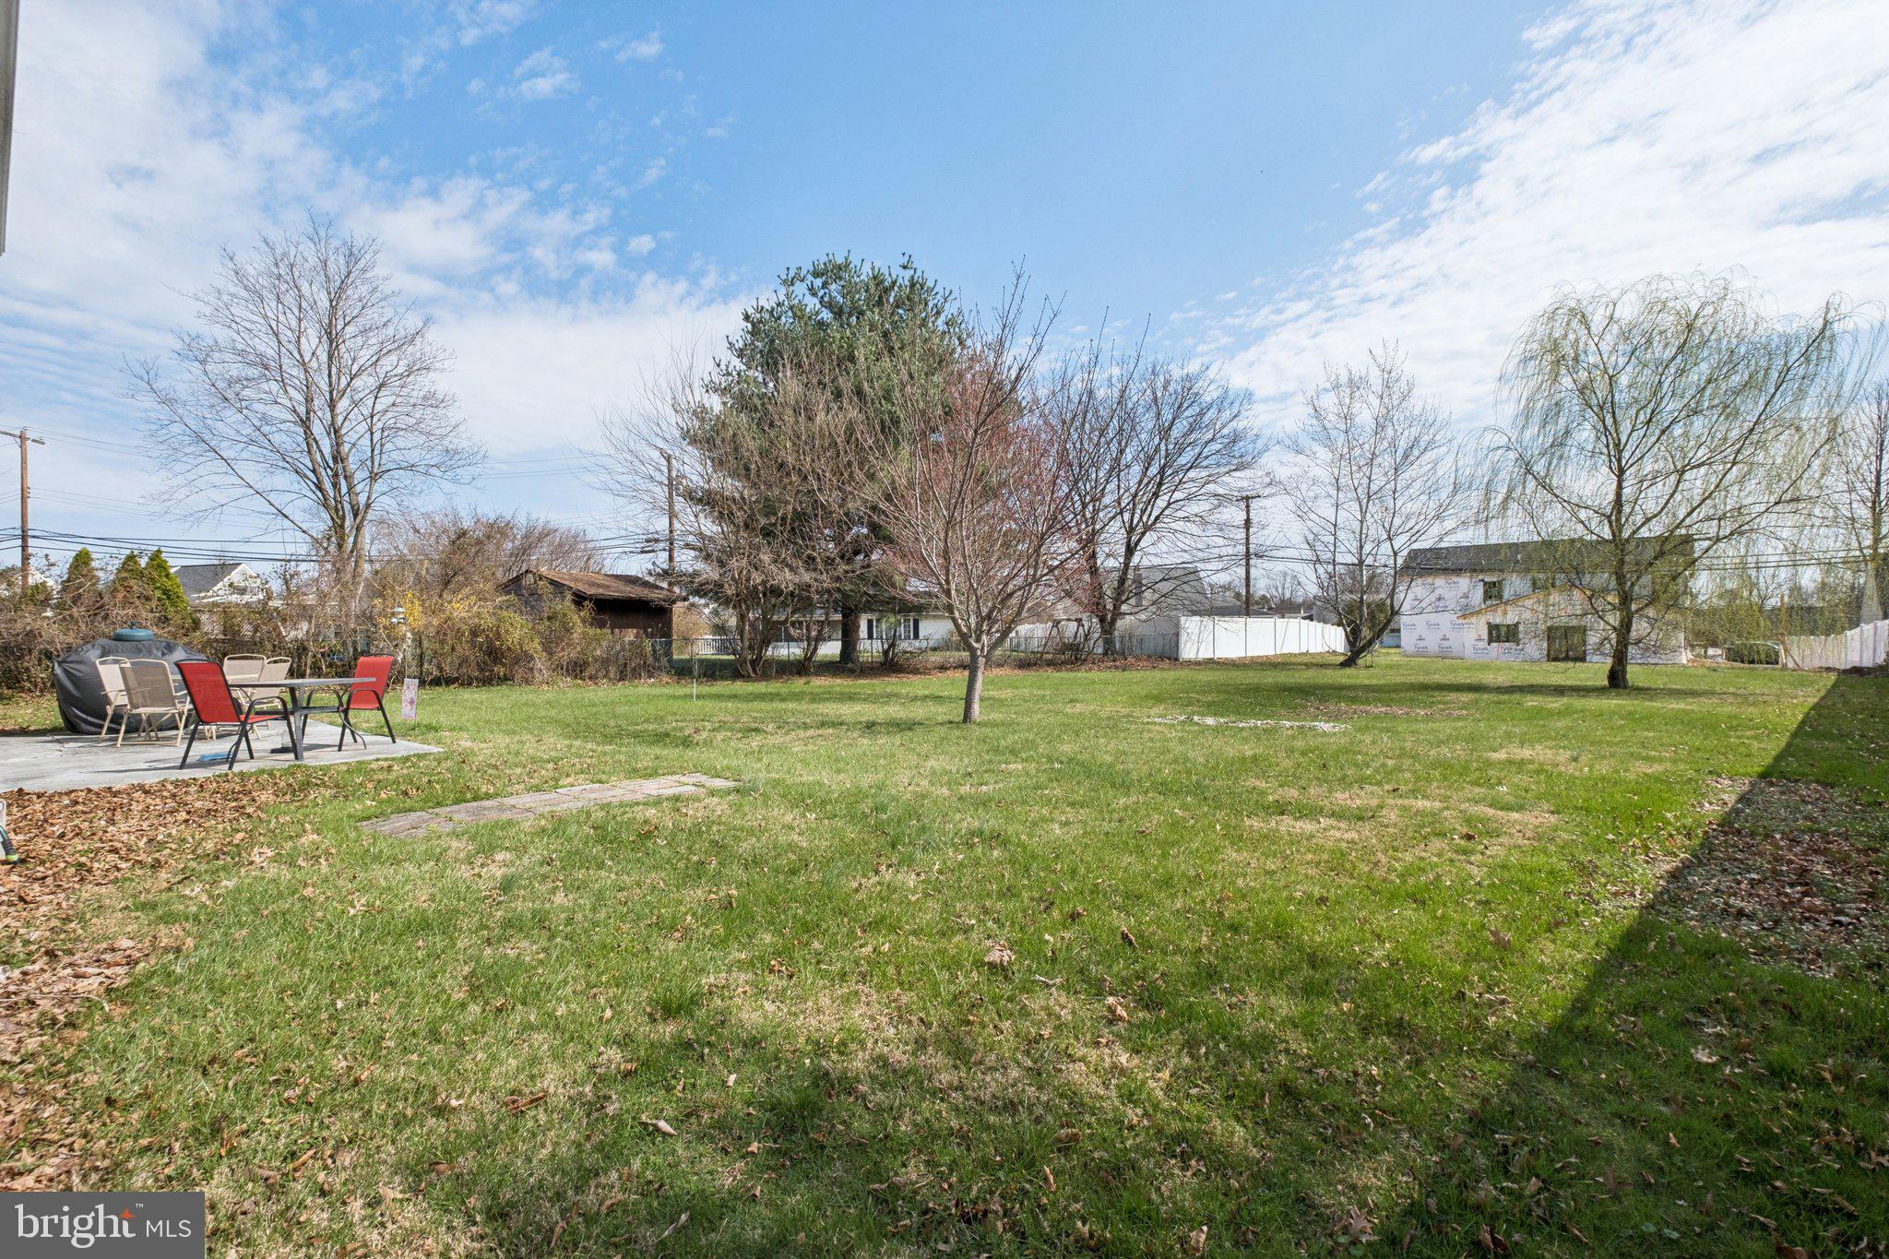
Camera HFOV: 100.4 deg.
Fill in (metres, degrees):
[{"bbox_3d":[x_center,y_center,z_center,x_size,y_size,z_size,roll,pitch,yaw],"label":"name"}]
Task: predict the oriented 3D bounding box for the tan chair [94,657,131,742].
[{"bbox_3d":[-9.010,0.760,8.920,0.600,0.920,0.550,0,0,-17],"label":"tan chair"}]

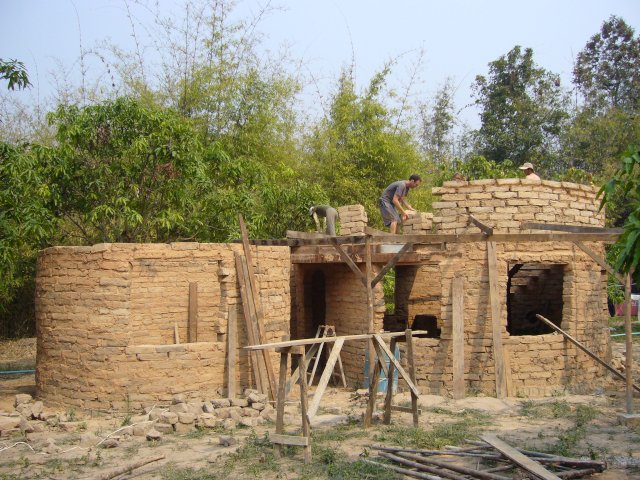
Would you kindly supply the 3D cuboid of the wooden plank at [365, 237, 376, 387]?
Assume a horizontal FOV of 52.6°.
[{"bbox_3d":[0.694,1.098,8.760,0.070,2.240,0.070,-1,-2,0],"label":"wooden plank"}]

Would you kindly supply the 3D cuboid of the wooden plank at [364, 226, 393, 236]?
[{"bbox_3d":[0.841,-0.122,9.300,0.060,0.110,1.600,-1,-2,23],"label":"wooden plank"}]

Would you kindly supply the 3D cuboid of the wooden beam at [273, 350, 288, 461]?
[{"bbox_3d":[-0.383,1.625,6.440,0.068,1.065,0.055,2,-3,34],"label":"wooden beam"}]

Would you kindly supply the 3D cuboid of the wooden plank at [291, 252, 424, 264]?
[{"bbox_3d":[0.628,0.307,10.750,2.234,0.165,0.070,0,-5,-3],"label":"wooden plank"}]

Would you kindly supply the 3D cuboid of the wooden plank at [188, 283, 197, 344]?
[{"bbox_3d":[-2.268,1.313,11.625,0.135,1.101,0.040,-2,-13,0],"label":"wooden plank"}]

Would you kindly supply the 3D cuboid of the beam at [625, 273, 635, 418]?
[{"bbox_3d":[4.154,1.190,8.685,0.075,2.290,0.075,0,-2,0],"label":"beam"}]

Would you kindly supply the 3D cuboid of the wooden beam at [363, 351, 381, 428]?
[{"bbox_3d":[0.651,1.813,7.868,0.075,0.942,0.045,7,-3,24],"label":"wooden beam"}]

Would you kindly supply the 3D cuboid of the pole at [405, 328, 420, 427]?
[{"bbox_3d":[1.205,1.795,8.400,0.070,1.280,0.060,-4,0,0],"label":"pole"}]

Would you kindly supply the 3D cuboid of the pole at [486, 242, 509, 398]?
[{"bbox_3d":[2.799,1.240,10.214,0.130,2.478,0.040,-2,-6,-3],"label":"pole"}]

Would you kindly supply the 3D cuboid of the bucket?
[{"bbox_3d":[1.024,2.121,10.600,0.590,0.840,0.590,0,-5,0],"label":"bucket"}]

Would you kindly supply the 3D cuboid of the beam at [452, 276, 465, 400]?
[{"bbox_3d":[2.194,1.539,10.250,0.165,1.910,0.050,1,-6,0],"label":"beam"}]

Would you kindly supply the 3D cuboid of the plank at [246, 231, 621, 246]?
[{"bbox_3d":[1.446,0.017,9.250,5.360,0.110,0.110,-1,-2,14],"label":"plank"}]

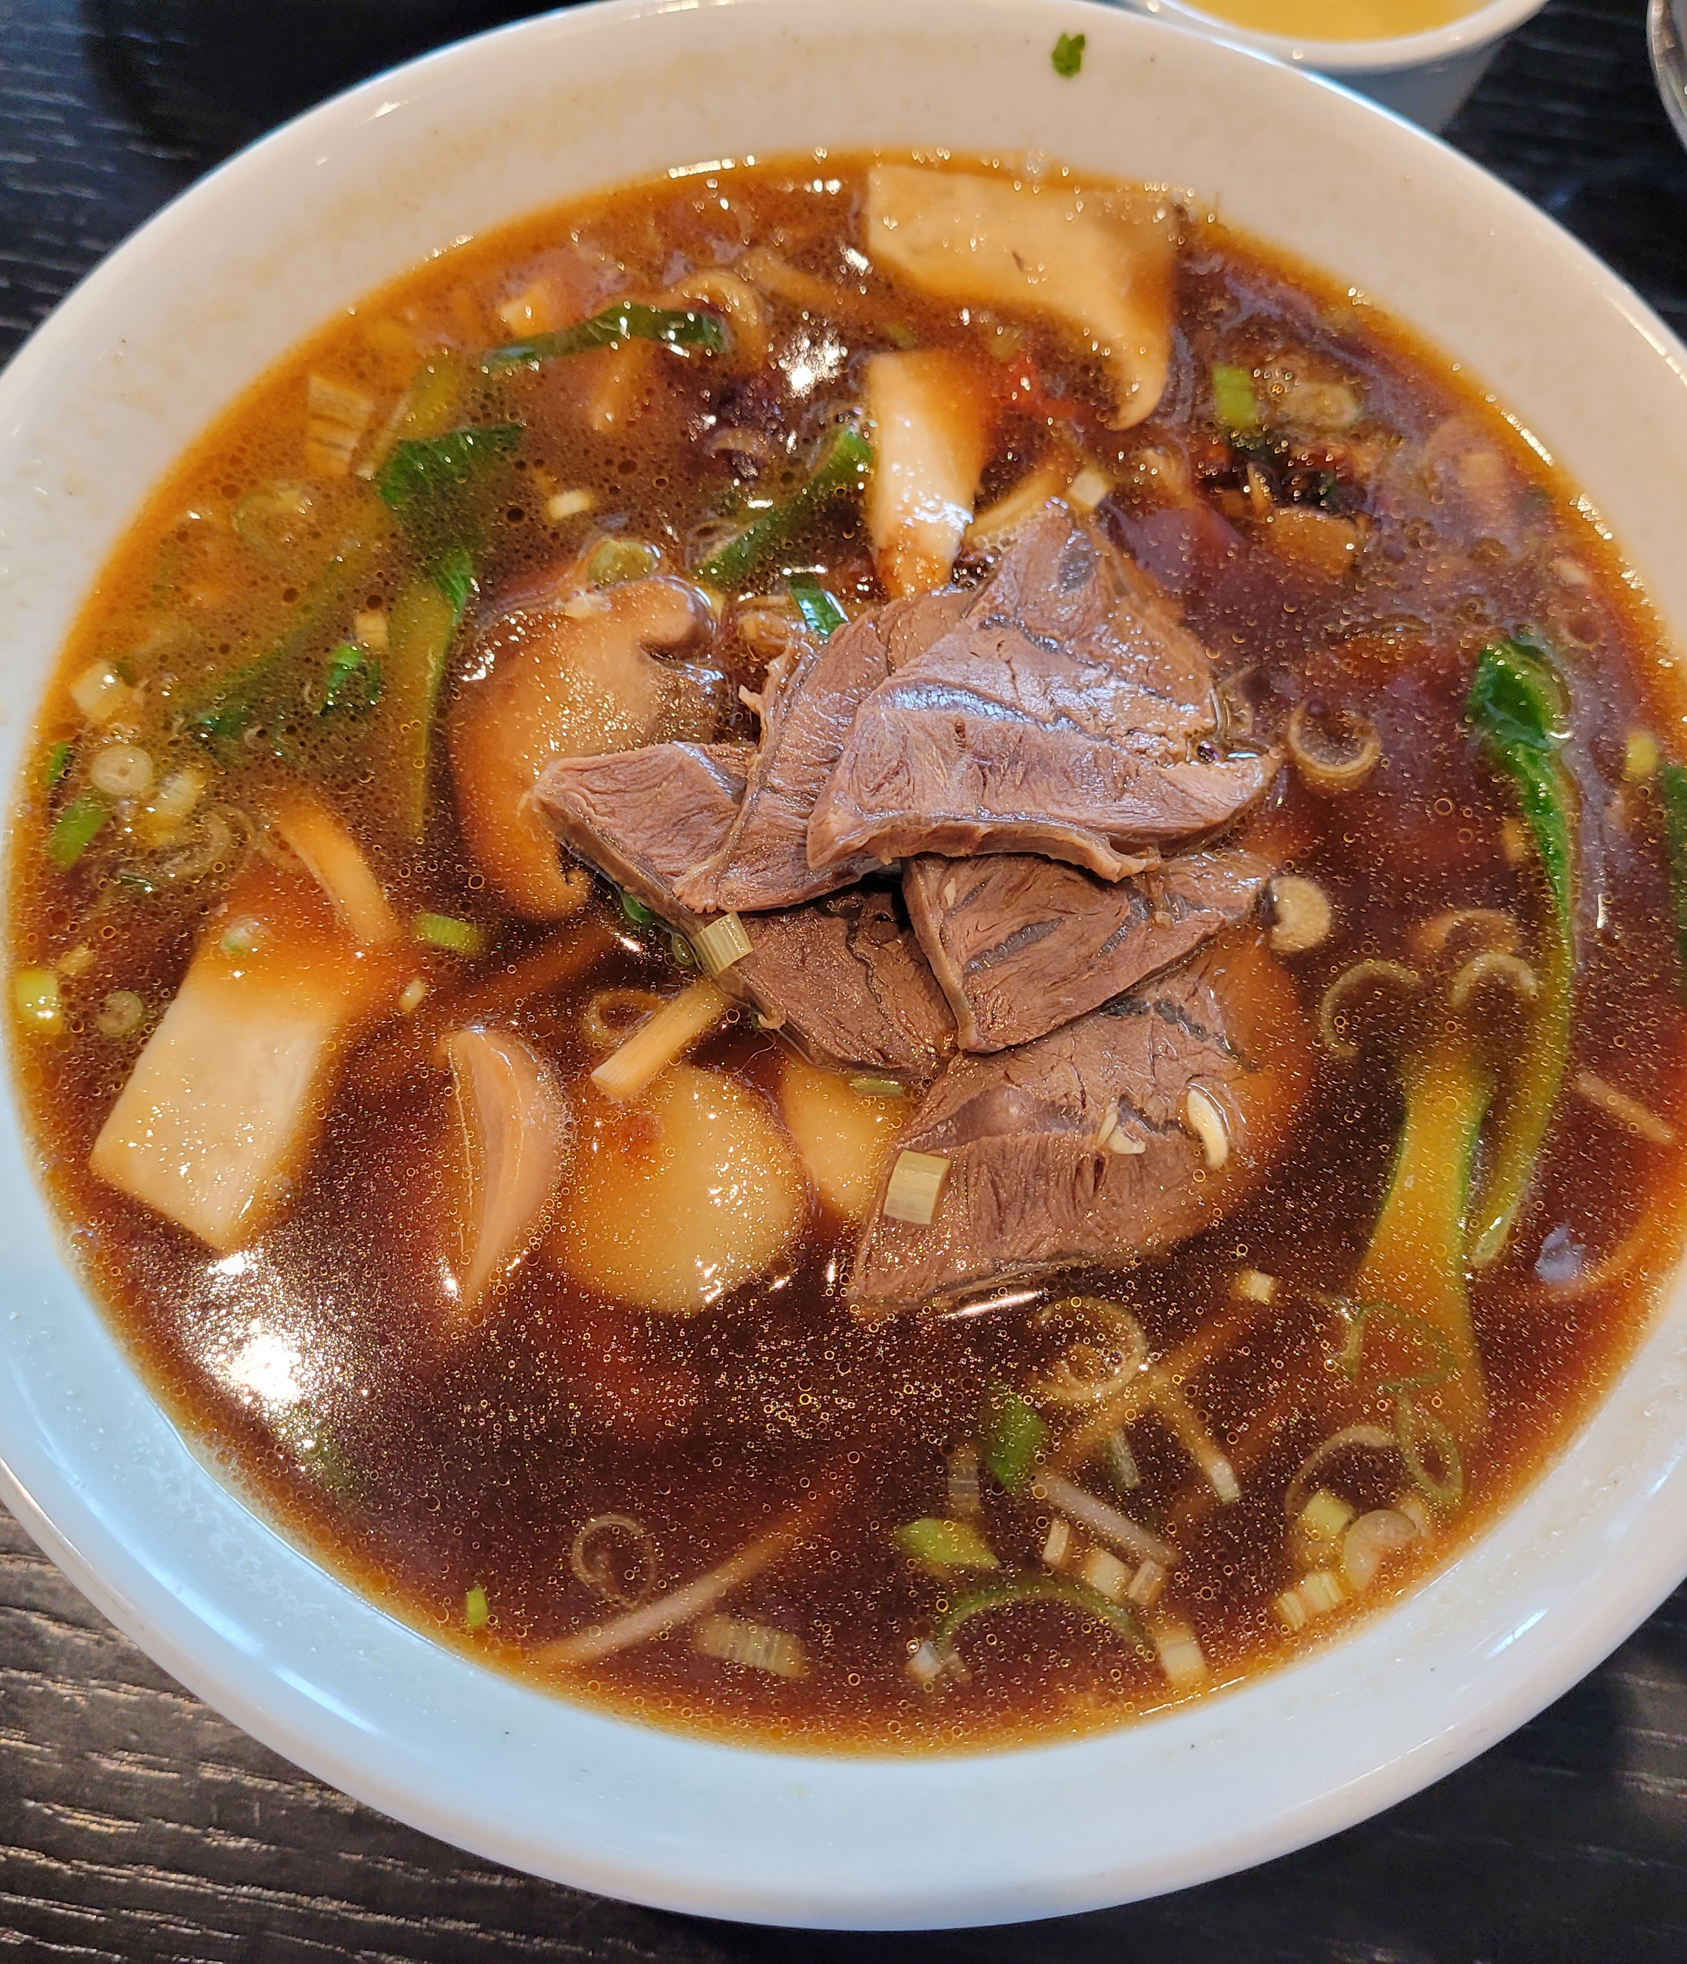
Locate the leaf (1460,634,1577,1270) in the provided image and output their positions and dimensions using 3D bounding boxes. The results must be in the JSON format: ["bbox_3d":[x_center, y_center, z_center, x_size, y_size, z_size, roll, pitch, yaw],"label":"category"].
[{"bbox_3d":[0.089,-0.006,0.258,0.014,0.012,0.090,6,70,1],"label":"leaf"}]

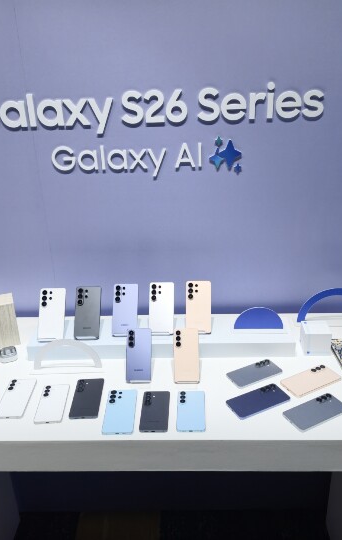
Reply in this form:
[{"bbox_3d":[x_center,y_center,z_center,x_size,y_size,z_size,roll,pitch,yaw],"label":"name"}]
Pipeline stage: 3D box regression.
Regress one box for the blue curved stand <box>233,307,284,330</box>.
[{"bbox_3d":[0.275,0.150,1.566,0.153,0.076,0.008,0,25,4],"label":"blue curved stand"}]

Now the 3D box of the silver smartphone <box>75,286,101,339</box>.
[{"bbox_3d":[-0.262,0.135,1.570,0.078,0.164,0.008,1,-7,6],"label":"silver smartphone"}]

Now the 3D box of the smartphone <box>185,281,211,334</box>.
[{"bbox_3d":[0.087,0.117,1.579,0.078,0.164,0.008,1,-7,6],"label":"smartphone"}]

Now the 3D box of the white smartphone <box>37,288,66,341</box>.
[{"bbox_3d":[-0.374,0.140,1.566,0.078,0.164,0.008,1,-7,6],"label":"white smartphone"}]

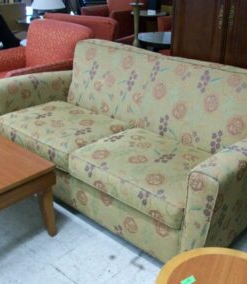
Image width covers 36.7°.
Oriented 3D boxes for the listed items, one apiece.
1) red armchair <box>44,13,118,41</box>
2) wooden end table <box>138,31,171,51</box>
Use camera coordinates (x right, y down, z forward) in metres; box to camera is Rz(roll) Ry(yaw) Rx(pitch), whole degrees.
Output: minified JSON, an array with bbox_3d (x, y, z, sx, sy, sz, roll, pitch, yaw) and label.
[{"bbox_3d":[-0.253,-1.113,4.527,0.890,0.880,0.860,15,30,26],"label":"red armchair"},{"bbox_3d":[0.507,-0.938,4.483,0.680,0.620,0.680,1,27,0],"label":"wooden end table"}]

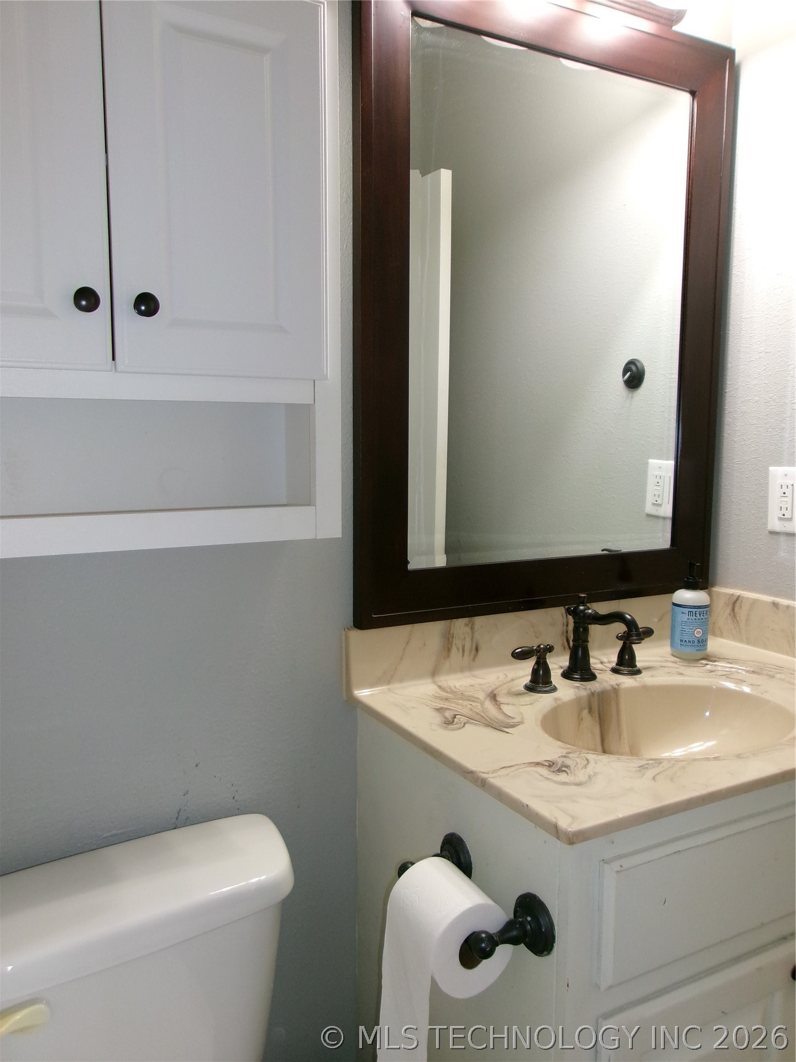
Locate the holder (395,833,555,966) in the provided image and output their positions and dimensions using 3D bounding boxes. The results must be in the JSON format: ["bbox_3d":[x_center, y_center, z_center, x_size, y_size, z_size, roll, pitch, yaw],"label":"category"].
[{"bbox_3d":[0.080,0.440,0.990,0.087,0.068,0.230,-3,7,-28],"label":"holder"}]

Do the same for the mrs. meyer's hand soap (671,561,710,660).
[{"bbox_3d":[0.556,0.147,1.570,0.067,0.178,0.069,-1,6,-8],"label":"mrs. meyer's hand soap"}]

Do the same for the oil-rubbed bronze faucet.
[{"bbox_3d":[0.343,0.187,1.376,0.066,0.140,0.178,-3,7,-28],"label":"oil-rubbed bronze faucet"}]

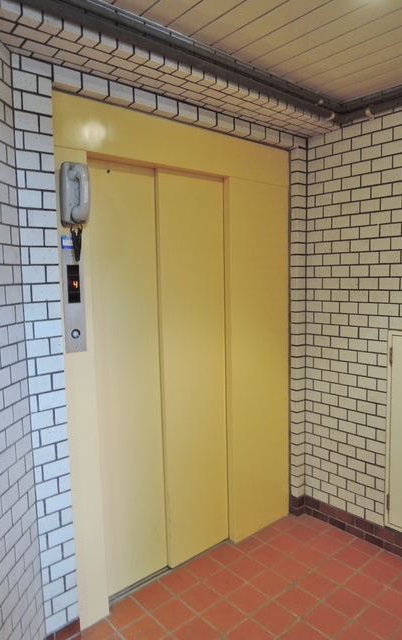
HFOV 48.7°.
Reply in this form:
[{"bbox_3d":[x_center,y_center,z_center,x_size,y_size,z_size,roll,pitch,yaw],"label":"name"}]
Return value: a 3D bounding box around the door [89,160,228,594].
[{"bbox_3d":[-0.181,0.291,2.288,0.801,2.057,0.080,-6,7,-40],"label":"door"}]

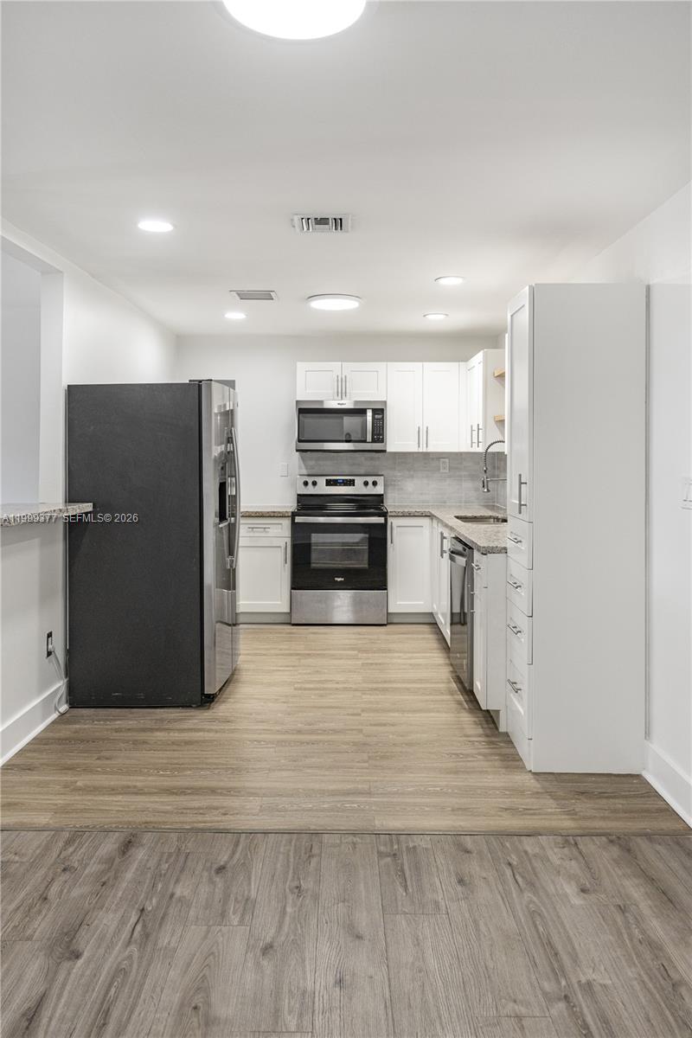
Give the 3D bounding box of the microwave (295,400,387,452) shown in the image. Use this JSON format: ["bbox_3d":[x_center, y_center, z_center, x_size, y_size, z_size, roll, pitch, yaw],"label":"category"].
[{"bbox_3d":[-0.037,-0.787,5.960,0.760,0.430,0.400,0,3,1],"label":"microwave"}]

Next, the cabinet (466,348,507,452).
[{"bbox_3d":[1.180,-0.907,5.455,0.325,0.755,0.620,0,3,1],"label":"cabinet"}]

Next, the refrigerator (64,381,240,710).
[{"bbox_3d":[-1.100,0.109,4.180,0.820,1.755,0.880,0,3,1],"label":"refrigerator"}]

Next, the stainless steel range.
[{"bbox_3d":[-0.050,0.235,5.790,0.760,1.180,0.690,0,3,1],"label":"stainless steel range"}]

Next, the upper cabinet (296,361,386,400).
[{"bbox_3d":[-0.033,-1.173,5.995,0.760,0.320,0.330,0,3,1],"label":"upper cabinet"}]

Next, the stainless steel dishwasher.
[{"bbox_3d":[0.925,0.528,3.935,0.610,0.810,0.600,0,3,1],"label":"stainless steel dishwasher"}]

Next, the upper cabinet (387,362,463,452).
[{"bbox_3d":[0.653,-0.956,5.995,0.610,0.755,0.330,0,3,1],"label":"upper cabinet"}]

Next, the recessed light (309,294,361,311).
[{"bbox_3d":[-0.079,-1.511,4.870,0.380,0.050,0.380,0,3,1],"label":"recessed light"}]

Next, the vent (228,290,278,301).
[{"bbox_3d":[-0.620,-1.521,4.730,0.310,0.020,0.310,0,3,1],"label":"vent"}]

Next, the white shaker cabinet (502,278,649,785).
[{"bbox_3d":[1.035,0.032,3.175,0.500,2.100,0.420,0,3,1],"label":"white shaker cabinet"}]

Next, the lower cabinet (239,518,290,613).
[{"bbox_3d":[-0.700,0.345,5.850,0.510,0.800,0.620,0,3,1],"label":"lower cabinet"}]

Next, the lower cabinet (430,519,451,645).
[{"bbox_3d":[0.990,0.439,4.810,0.610,0.800,1.020,0,3,1],"label":"lower cabinet"}]

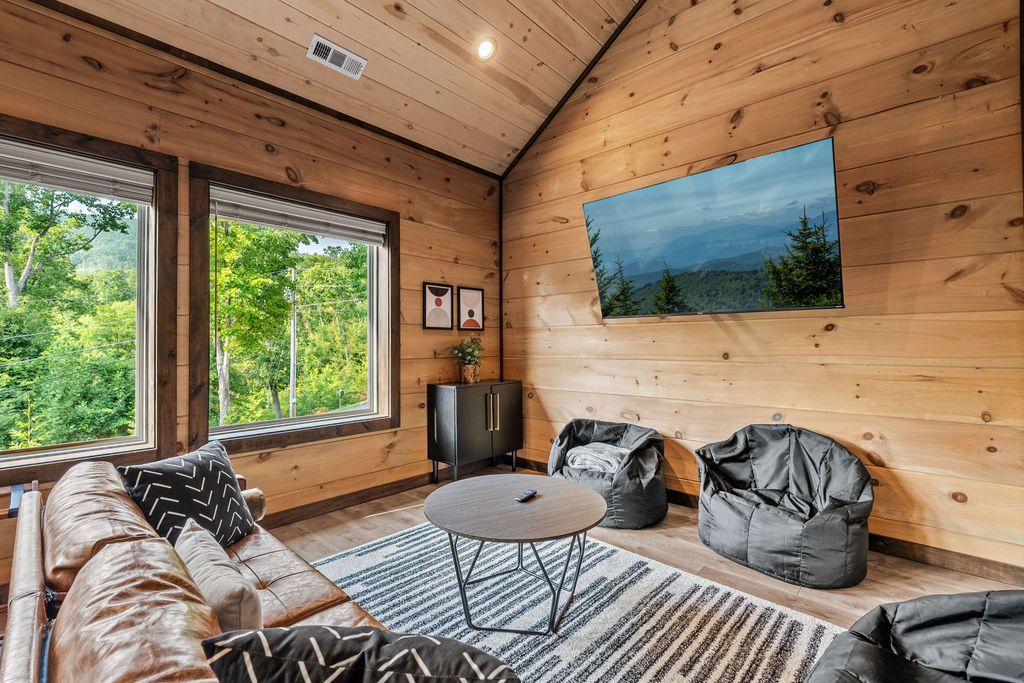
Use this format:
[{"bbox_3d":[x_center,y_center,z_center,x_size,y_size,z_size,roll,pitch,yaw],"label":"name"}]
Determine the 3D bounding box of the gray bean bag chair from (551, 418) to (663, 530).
[{"bbox_3d":[0.608,0.894,3.296,0.867,0.615,0.686,0,0,44],"label":"gray bean bag chair"}]

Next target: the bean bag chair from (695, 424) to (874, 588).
[{"bbox_3d":[1.468,0.843,2.534,0.686,0.701,0.857,0,0,-40],"label":"bean bag chair"}]

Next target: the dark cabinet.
[{"bbox_3d":[-0.296,0.779,3.926,0.358,0.846,0.784,0,0,42],"label":"dark cabinet"}]

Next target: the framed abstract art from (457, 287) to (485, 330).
[{"bbox_3d":[-0.362,-0.293,4.143,0.020,0.389,0.331,0,0,42],"label":"framed abstract art"}]

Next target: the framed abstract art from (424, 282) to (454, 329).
[{"bbox_3d":[-0.615,-0.293,3.865,0.020,0.393,0.322,0,0,42],"label":"framed abstract art"}]

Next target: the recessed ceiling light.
[{"bbox_3d":[-0.182,-2.081,3.247,0.159,0.030,0.159,-22,-22,-10],"label":"recessed ceiling light"}]

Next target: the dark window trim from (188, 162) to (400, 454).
[{"bbox_3d":[-1.345,-0.169,3.070,0.050,1.684,1.396,0,0,42],"label":"dark window trim"}]

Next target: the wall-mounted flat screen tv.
[{"bbox_3d":[1.153,-0.593,2.869,1.501,0.860,0.060,0,17,45],"label":"wall-mounted flat screen tv"}]

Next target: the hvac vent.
[{"bbox_3d":[-1.102,-1.791,2.883,0.346,0.025,0.144,0,-34,-48],"label":"hvac vent"}]

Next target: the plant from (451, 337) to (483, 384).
[{"bbox_3d":[-0.355,0.153,3.848,0.240,0.400,0.260,0,0,0],"label":"plant"}]

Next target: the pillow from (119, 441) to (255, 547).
[{"bbox_3d":[-1.321,0.656,1.886,0.150,0.430,0.430,-29,-5,11],"label":"pillow"}]

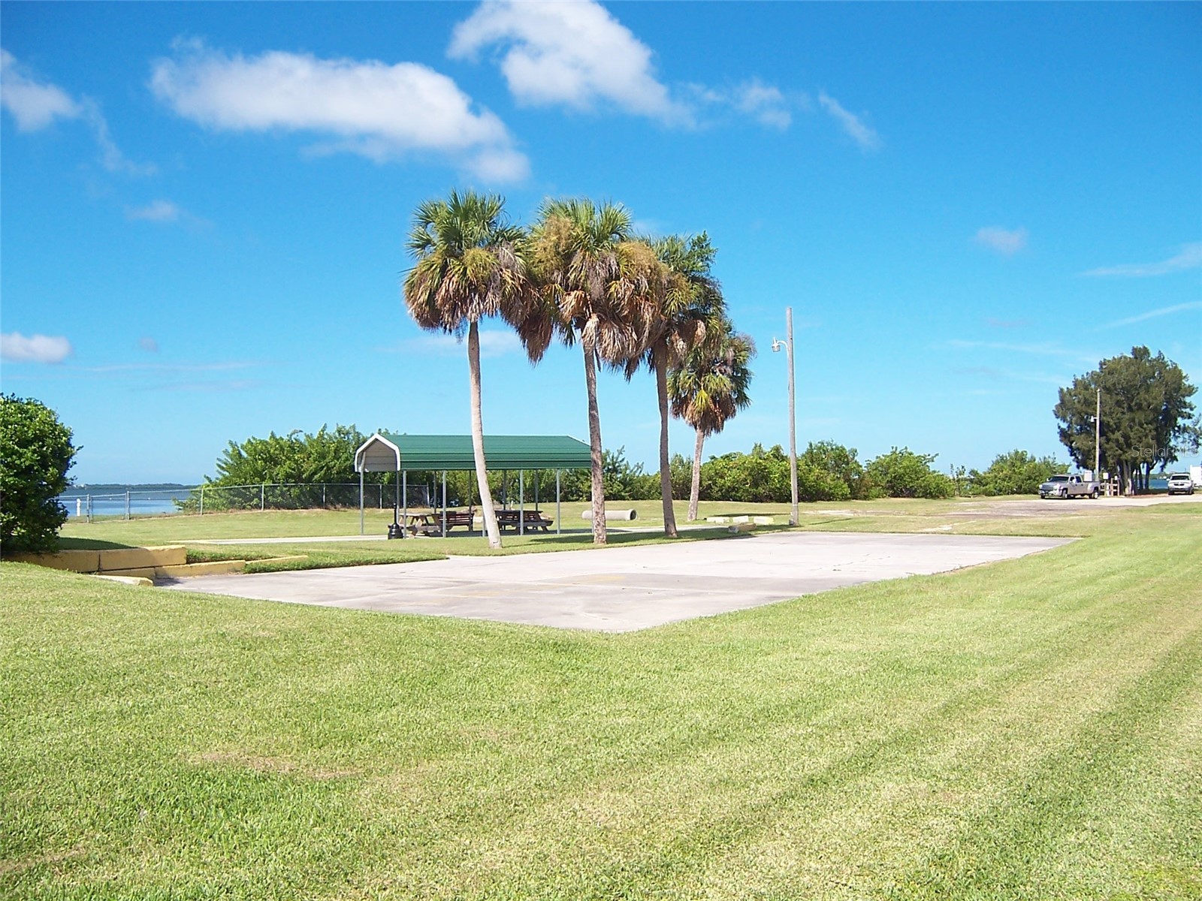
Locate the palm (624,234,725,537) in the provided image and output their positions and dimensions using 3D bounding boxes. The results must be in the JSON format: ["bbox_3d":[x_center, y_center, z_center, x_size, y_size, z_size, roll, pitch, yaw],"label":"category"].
[{"bbox_3d":[2.275,-2.041,35.377,3.120,9.340,3.000,-1,-2,0],"label":"palm"}]

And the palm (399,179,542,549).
[{"bbox_3d":[-3.446,-2.226,30.826,3.720,9.570,3.400,-1,-2,0],"label":"palm"}]

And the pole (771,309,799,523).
[{"bbox_3d":[7.038,-1.324,43.700,1.000,8.270,0.320,0,-2,-9],"label":"pole"}]

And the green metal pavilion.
[{"bbox_3d":[-4.019,1.100,37.126,6.710,3.190,4.120,0,-2,-29],"label":"green metal pavilion"}]

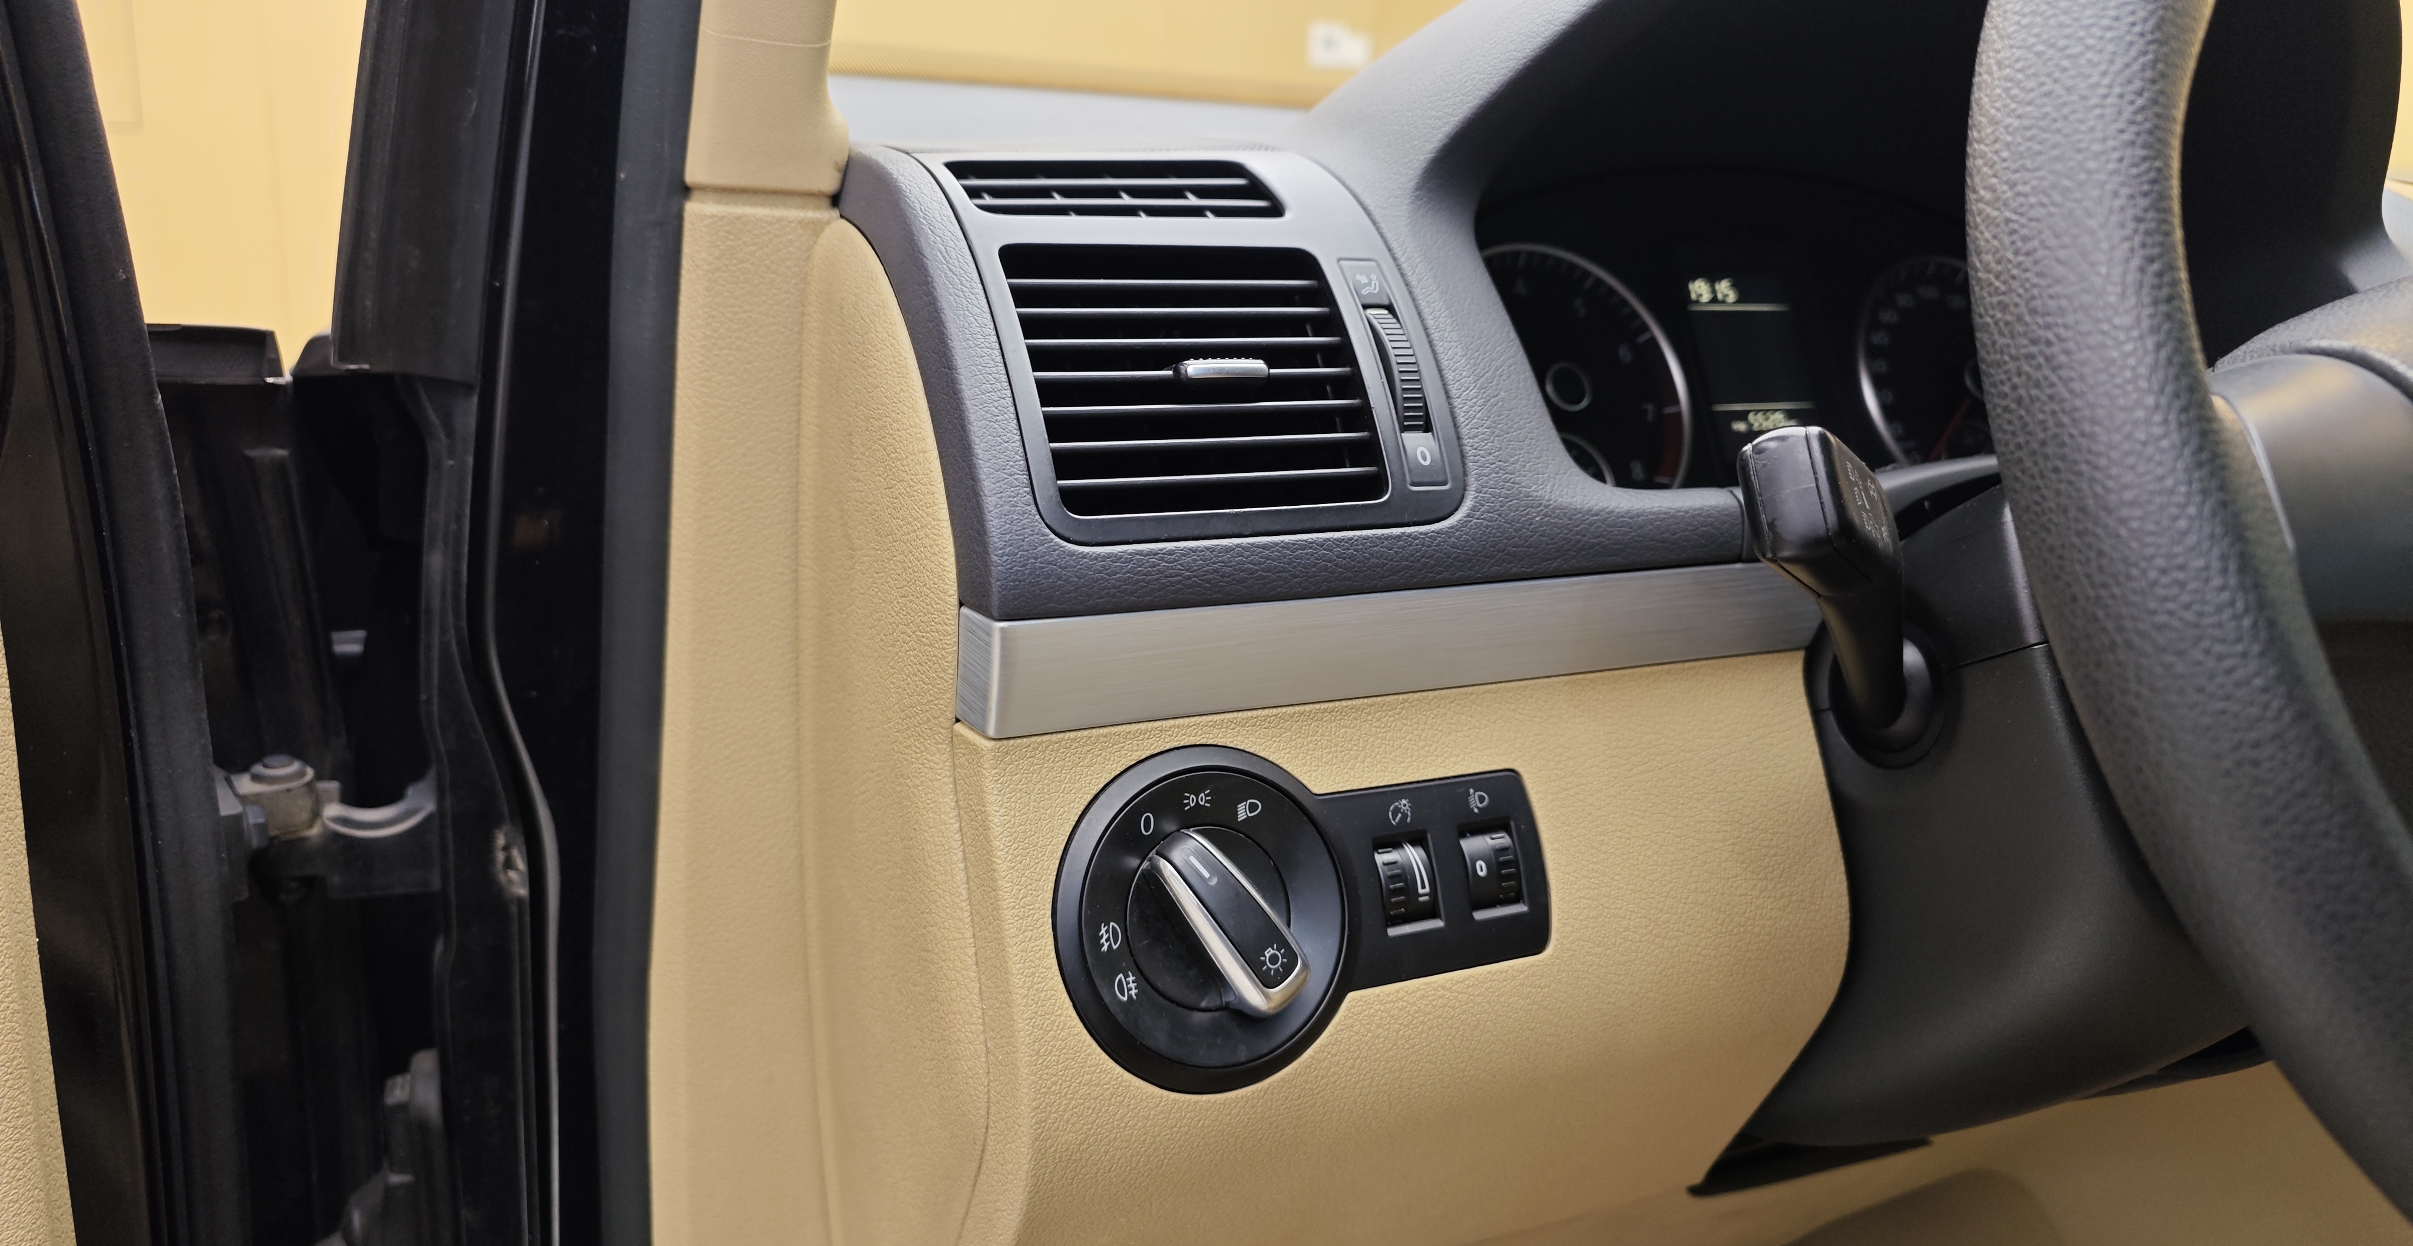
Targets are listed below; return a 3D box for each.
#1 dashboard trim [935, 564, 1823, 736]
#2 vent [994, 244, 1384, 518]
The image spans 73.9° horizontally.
[{"bbox_3d":[0.058,0.002,0.412,0.246,0.029,0.025,-5,15,-24],"label":"dashboard trim"},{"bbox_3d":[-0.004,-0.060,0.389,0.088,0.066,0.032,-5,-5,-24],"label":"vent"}]

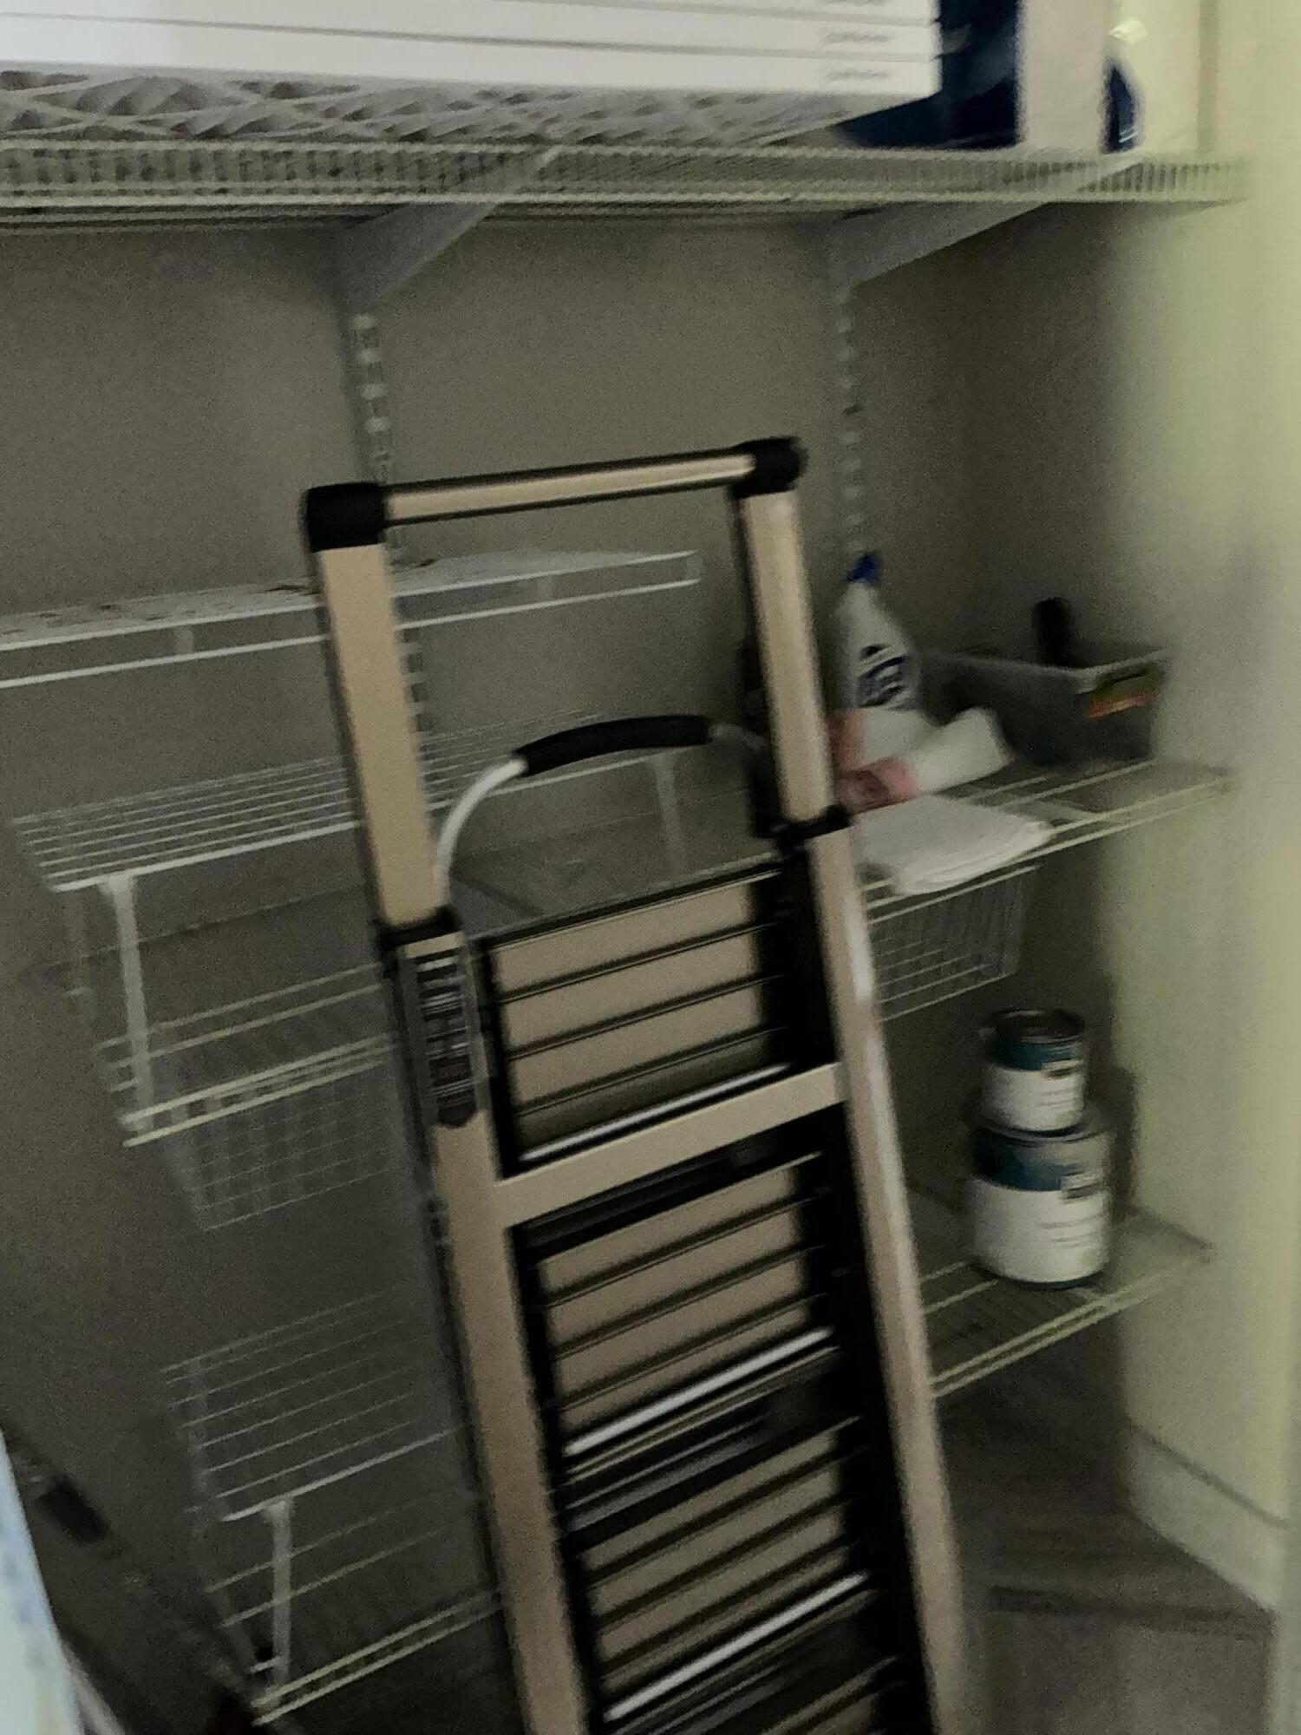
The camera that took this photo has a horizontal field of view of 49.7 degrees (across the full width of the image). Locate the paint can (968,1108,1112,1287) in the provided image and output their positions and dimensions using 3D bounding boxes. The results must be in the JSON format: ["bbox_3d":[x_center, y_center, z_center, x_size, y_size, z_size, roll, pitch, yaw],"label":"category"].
[{"bbox_3d":[0.477,0.384,1.714,0.168,0.192,0.168,-6,15,2],"label":"paint can"}]

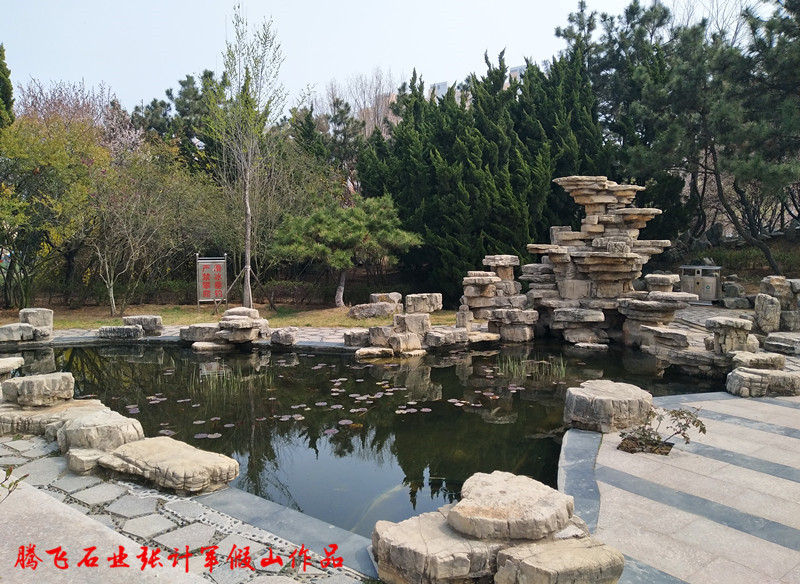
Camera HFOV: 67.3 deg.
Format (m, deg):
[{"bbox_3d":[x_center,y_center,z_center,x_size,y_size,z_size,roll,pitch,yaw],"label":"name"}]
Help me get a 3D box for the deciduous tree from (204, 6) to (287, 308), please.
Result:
[{"bbox_3d":[-3.919,-3.312,15.382,2.050,7.700,2.050,-1,5,0],"label":"deciduous tree"}]

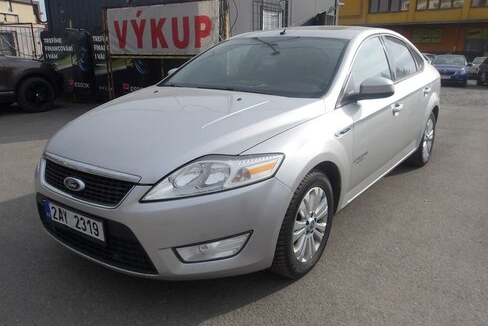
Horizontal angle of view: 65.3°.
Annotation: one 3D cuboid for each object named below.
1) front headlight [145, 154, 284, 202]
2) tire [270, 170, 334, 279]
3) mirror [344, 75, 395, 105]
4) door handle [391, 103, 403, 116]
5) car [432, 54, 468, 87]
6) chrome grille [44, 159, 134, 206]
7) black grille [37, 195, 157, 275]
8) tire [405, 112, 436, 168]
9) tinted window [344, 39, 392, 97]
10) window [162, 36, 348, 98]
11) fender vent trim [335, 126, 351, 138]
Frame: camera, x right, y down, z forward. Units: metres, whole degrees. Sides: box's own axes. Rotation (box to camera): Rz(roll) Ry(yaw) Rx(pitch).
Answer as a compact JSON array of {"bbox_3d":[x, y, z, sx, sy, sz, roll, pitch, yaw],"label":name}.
[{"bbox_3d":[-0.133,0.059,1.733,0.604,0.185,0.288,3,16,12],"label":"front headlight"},{"bbox_3d":[0.332,0.340,2.226,0.215,0.640,0.640,11,19,36],"label":"tire"},{"bbox_3d":[0.781,-0.458,2.376,0.235,0.155,0.250,11,19,36],"label":"mirror"},{"bbox_3d":[1.204,-0.432,3.015,0.060,0.075,0.200,11,19,36],"label":"door handle"},{"bbox_3d":[10.338,-4.686,19.135,1.810,1.460,4.660,8,18,29],"label":"car"},{"bbox_3d":[-0.823,0.097,1.908,0.820,0.160,0.120,11,19,36],"label":"chrome grille"},{"bbox_3d":[-0.826,0.364,1.974,1.030,0.300,0.130,11,19,36],"label":"black grille"},{"bbox_3d":[2.052,-0.283,4.411,0.215,0.640,0.640,11,19,36],"label":"tire"},{"bbox_3d":[0.879,-0.722,2.734,0.070,0.434,1.101,-20,0,40],"label":"tinted window"},{"bbox_3d":[0.025,-0.750,2.851,1.470,0.160,1.030,11,44,36],"label":"window"},{"bbox_3d":[0.580,-0.180,2.241,0.030,0.045,0.220,11,23,36],"label":"fender vent trim"}]

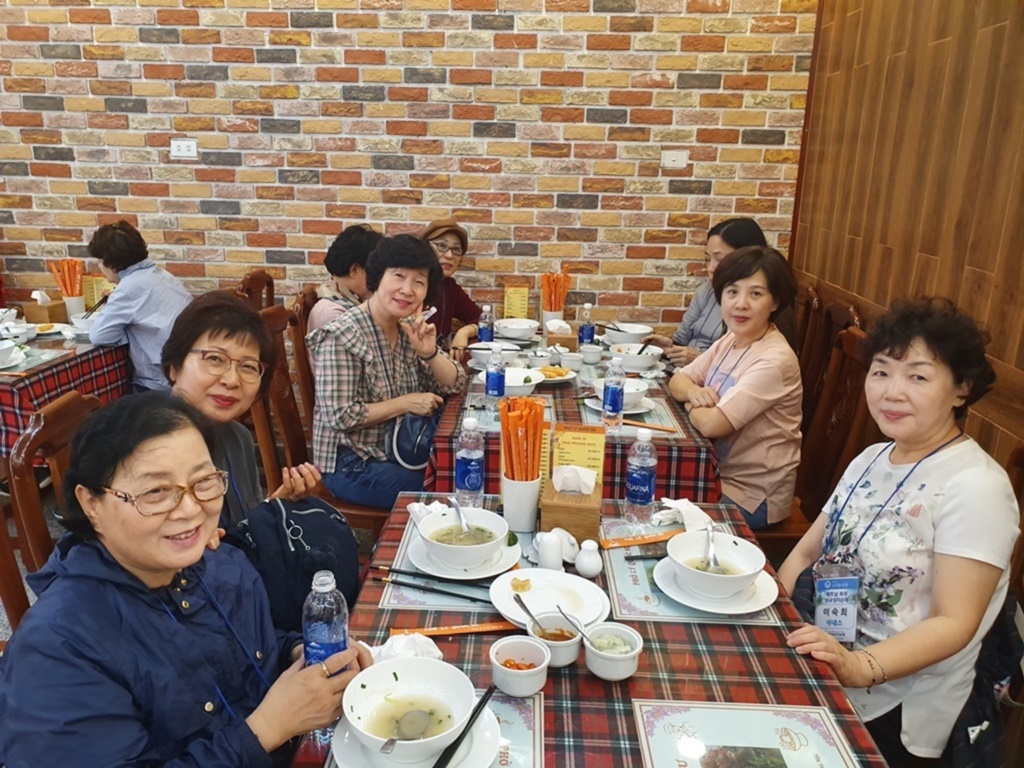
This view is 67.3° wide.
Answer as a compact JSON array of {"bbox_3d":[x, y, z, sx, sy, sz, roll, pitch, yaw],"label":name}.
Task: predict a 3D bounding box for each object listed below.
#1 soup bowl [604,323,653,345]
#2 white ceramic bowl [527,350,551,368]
[{"bbox_3d":[0.518,-0.217,3.409,0.210,0.063,0.210,2,16,2],"label":"soup bowl"},{"bbox_3d":[0.108,-0.091,3.018,0.093,0.050,0.093,2,16,2],"label":"white ceramic bowl"}]

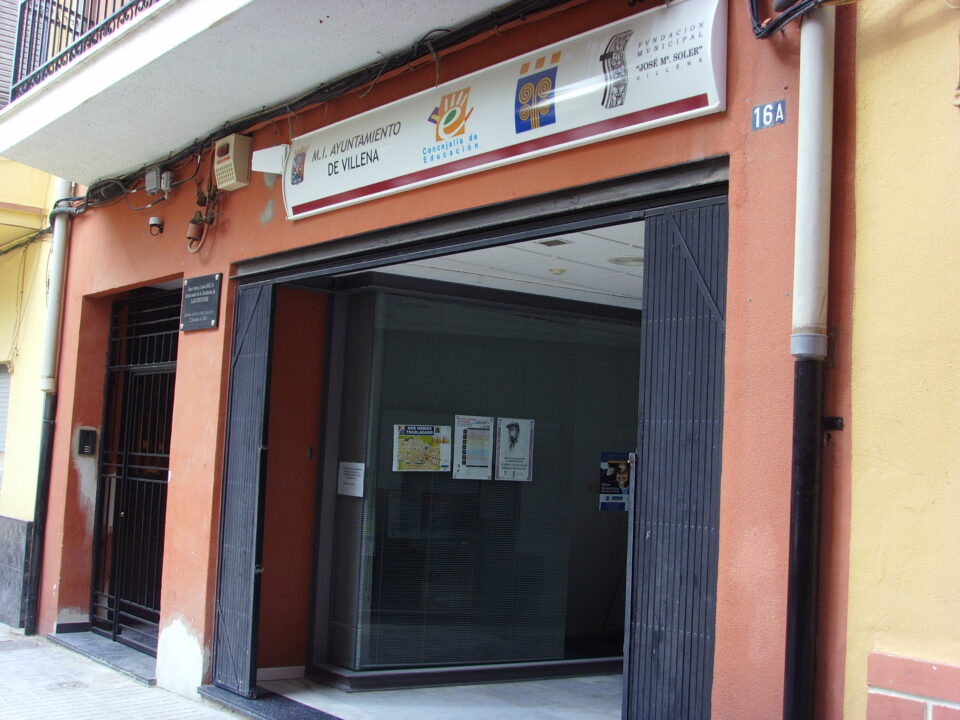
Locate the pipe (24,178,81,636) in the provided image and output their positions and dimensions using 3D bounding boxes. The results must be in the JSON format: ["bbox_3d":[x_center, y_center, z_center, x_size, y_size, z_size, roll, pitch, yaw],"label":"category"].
[{"bbox_3d":[-3.600,0.330,9.035,0.130,3.850,0.120,7,-7,-40],"label":"pipe"}]

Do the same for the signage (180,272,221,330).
[{"bbox_3d":[-1.857,-0.380,7.213,0.022,0.357,0.543,7,-7,-40],"label":"signage"}]

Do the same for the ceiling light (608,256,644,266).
[{"bbox_3d":[0.856,-0.570,6.167,0.240,0.050,0.240,3,-5,0],"label":"ceiling light"}]

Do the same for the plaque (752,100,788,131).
[{"bbox_3d":[1.042,-0.882,3.897,0.010,0.086,0.140,7,-7,-40],"label":"plaque"}]

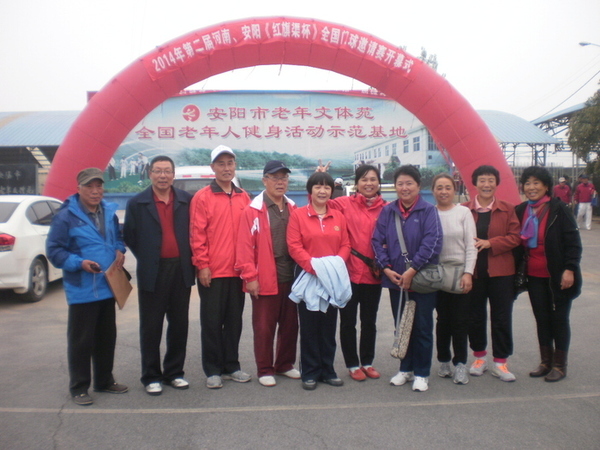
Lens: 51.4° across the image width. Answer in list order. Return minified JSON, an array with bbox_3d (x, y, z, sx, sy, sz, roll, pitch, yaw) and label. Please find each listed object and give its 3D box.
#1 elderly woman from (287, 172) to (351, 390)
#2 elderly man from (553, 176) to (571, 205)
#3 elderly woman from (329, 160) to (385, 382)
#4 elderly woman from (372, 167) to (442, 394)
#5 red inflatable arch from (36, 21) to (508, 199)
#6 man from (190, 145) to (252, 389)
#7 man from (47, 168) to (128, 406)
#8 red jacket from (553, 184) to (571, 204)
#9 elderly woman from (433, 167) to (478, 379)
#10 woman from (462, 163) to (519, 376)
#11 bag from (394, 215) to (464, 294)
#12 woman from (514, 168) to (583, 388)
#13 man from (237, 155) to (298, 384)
[{"bbox_3d":[0.145,0.405,4.650,0.500,1.600,0.360,0,4,-5],"label":"elderly woman"},{"bbox_3d":[8.287,-0.668,19.699,0.560,1.658,0.360,0,4,5],"label":"elderly man"},{"bbox_3d":[0.421,0.360,4.820,0.530,1.650,0.340,-1,4,-8],"label":"elderly woman"},{"bbox_3d":[0.775,0.372,4.498,0.520,1.601,0.400,1,4,13],"label":"elderly woman"},{"bbox_3d":[-0.390,-2.024,13.896,11.000,5.135,1.150,0,4,-2],"label":"red inflatable arch"},{"bbox_3d":[-0.590,0.300,4.690,0.460,1.780,0.330,-1,4,-20],"label":"man"},{"bbox_3d":[-1.502,0.410,4.430,0.510,1.630,0.370,-2,4,-34],"label":"man"},{"bbox_3d":[8.279,-0.955,19.680,0.560,0.630,0.300,0,4,5],"label":"red jacket"},{"bbox_3d":[1.110,0.388,4.663,0.480,1.547,0.340,1,4,10],"label":"elderly woman"},{"bbox_3d":[1.430,0.356,4.710,0.500,1.604,0.360,1,4,12],"label":"woman"},{"bbox_3d":[0.946,0.216,4.560,0.500,0.570,0.200,0,4,7],"label":"bag"},{"bbox_3d":[1.871,0.361,4.698,0.520,1.596,0.360,2,4,24],"label":"woman"},{"bbox_3d":[-0.239,0.350,4.740,0.490,1.690,0.340,-2,4,-24],"label":"man"}]

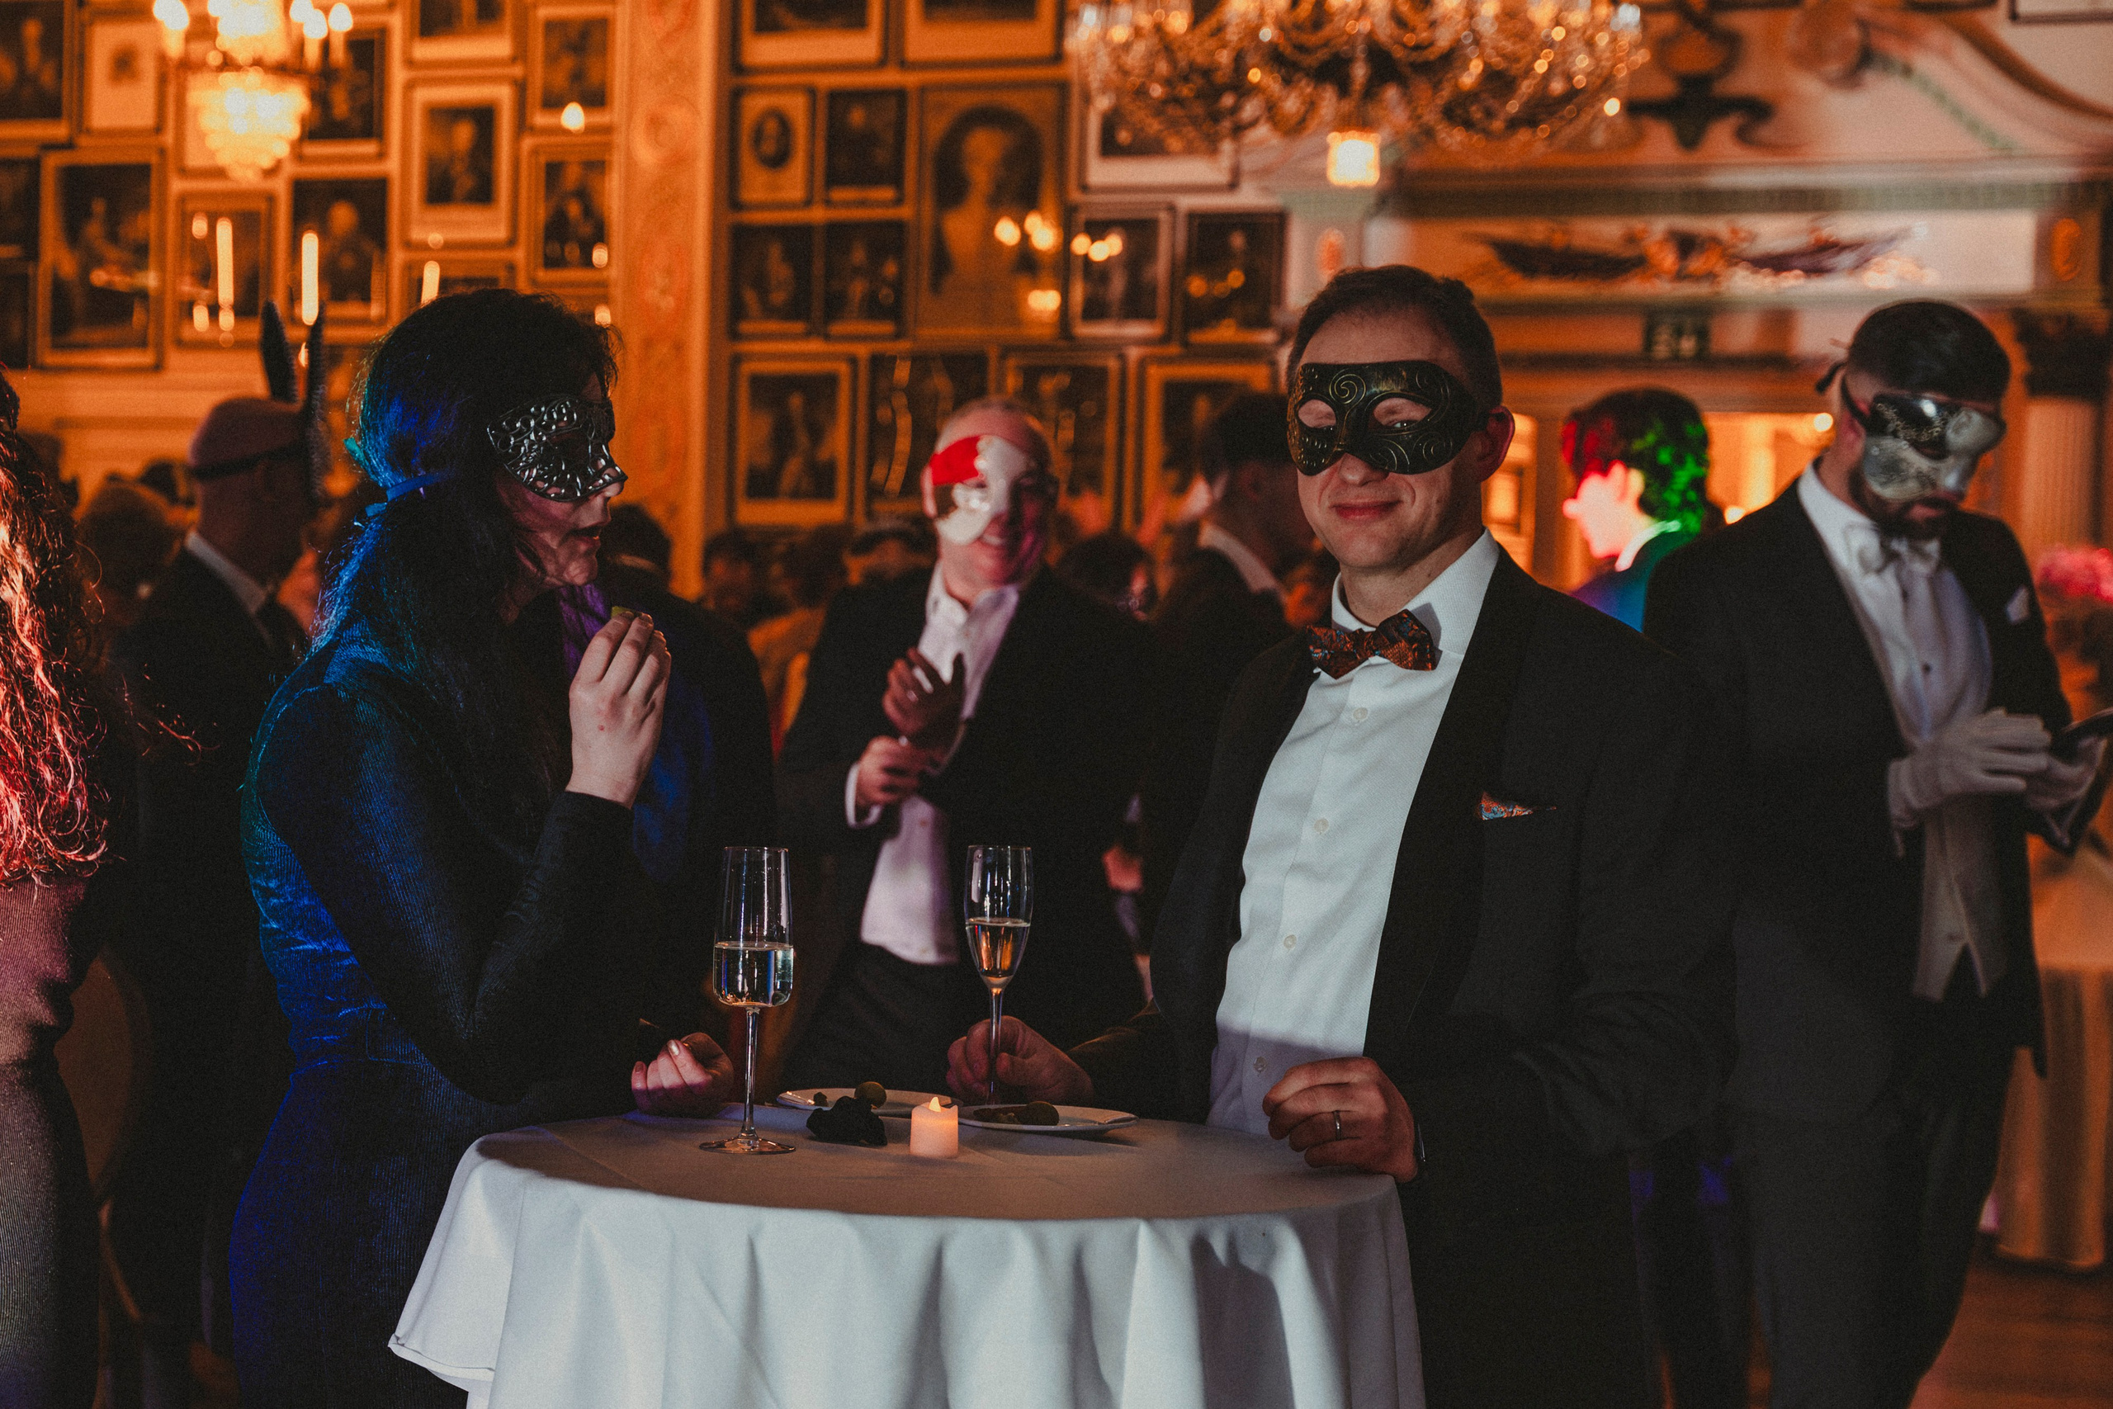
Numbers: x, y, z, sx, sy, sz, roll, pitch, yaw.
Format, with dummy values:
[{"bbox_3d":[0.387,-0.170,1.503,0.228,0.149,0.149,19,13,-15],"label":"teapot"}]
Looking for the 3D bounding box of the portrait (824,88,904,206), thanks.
[{"bbox_3d":[-0.712,-2.061,11.298,0.322,0.440,0.035,2,2,19],"label":"portrait"}]

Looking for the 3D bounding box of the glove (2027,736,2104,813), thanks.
[{"bbox_3d":[1.009,0.070,3.070,0.090,0.090,0.125,2,1,37],"label":"glove"}]

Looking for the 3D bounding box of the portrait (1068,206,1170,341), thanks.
[{"bbox_3d":[0.232,-1.574,11.144,0.391,0.497,0.040,2,1,18],"label":"portrait"}]

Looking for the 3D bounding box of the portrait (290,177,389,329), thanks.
[{"bbox_3d":[-2.823,-1.779,12.026,0.450,0.601,0.035,2,2,19],"label":"portrait"}]

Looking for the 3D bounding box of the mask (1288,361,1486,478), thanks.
[{"bbox_3d":[0.244,-0.224,2.407,0.168,0.093,0.072,3,3,30],"label":"mask"}]

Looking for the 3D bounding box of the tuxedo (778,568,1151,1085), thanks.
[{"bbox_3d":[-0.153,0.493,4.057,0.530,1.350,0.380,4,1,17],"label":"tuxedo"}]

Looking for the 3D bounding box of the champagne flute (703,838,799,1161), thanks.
[{"bbox_3d":[-0.240,0.234,2.420,0.075,0.238,0.075,2,1,0],"label":"champagne flute"}]

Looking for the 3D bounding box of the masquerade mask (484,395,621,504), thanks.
[{"bbox_3d":[-0.389,-0.207,2.450,0.088,0.090,0.160,5,0,21],"label":"masquerade mask"}]

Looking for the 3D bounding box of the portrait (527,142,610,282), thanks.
[{"bbox_3d":[-1.733,-1.744,10.839,0.288,0.487,0.040,2,1,17],"label":"portrait"}]

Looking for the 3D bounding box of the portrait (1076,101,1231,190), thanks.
[{"bbox_3d":[0.365,-2.208,11.101,0.604,0.702,0.040,2,1,18],"label":"portrait"}]

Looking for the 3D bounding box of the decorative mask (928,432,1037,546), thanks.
[{"bbox_3d":[-0.091,-0.277,3.930,0.148,0.142,0.085,2,1,7],"label":"decorative mask"}]

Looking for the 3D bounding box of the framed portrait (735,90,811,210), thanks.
[{"bbox_3d":[-1.074,-2.105,11.574,0.340,0.469,0.040,2,1,18],"label":"framed portrait"}]

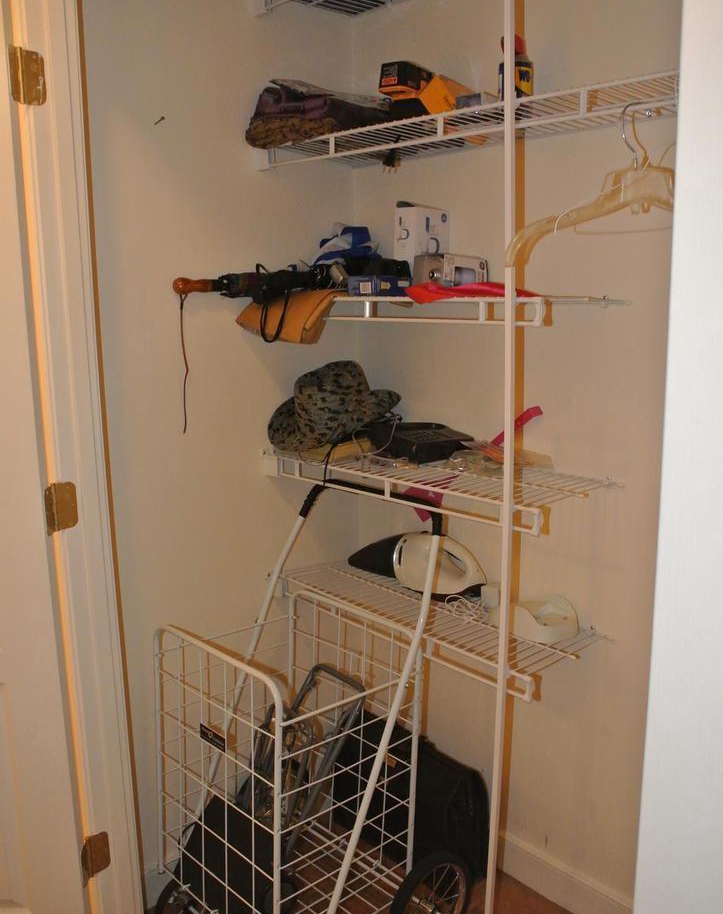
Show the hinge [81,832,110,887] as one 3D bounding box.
[{"bbox_3d":[-0.538,0.800,1.623,0.018,0.089,0.070,7,13,33],"label":"hinge"}]

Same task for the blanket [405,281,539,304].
[{"bbox_3d":[0.211,-0.321,1.564,0.130,0.036,0.250,-11,15,-42],"label":"blanket"}]

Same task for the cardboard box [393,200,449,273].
[{"bbox_3d":[0.134,-0.445,1.783,0.055,0.190,0.124,9,15,39],"label":"cardboard box"}]

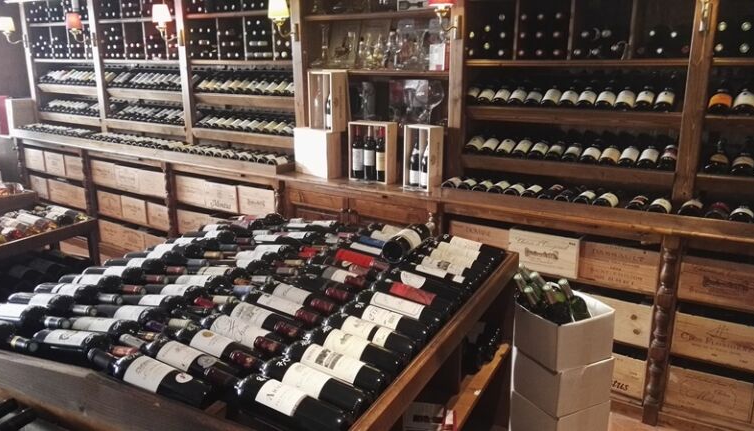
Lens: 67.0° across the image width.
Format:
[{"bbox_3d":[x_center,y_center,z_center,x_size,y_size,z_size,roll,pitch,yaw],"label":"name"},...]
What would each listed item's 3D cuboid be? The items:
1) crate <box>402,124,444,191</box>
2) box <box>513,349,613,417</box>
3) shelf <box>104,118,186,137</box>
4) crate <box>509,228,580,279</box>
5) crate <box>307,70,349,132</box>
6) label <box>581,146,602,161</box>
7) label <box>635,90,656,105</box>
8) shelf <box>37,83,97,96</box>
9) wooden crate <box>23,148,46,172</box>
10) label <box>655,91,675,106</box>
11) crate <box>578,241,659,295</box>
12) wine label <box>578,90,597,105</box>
[{"bbox_3d":[0.261,-0.320,3.171,0.157,0.345,0.158,10,17,33],"label":"crate"},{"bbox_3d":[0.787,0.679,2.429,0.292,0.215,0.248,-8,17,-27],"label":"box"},{"bbox_3d":[-1.775,-0.727,4.628,1.014,0.073,0.250,10,17,32],"label":"shelf"},{"bbox_3d":[0.917,0.136,2.907,0.333,0.190,0.420,10,18,33],"label":"crate"},{"bbox_3d":[-0.295,-0.678,3.400,0.100,0.337,0.220,-13,20,-41],"label":"crate"},{"bbox_3d":[1.028,-0.298,2.731,0.076,0.025,0.080,9,39,30],"label":"label"},{"bbox_3d":[1.230,-0.540,2.610,0.076,0.035,0.095,8,37,29],"label":"label"},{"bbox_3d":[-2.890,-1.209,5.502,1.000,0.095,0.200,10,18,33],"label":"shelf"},{"bbox_3d":[-2.958,-0.553,5.345,0.325,0.186,0.480,10,17,32],"label":"wooden crate"},{"bbox_3d":[1.301,-0.530,2.570,0.076,0.035,0.095,8,37,29],"label":"label"},{"bbox_3d":[1.185,0.176,2.703,0.330,0.182,0.480,8,17,29],"label":"crate"},{"bbox_3d":[0.993,-0.557,2.687,0.075,0.025,0.085,9,41,30],"label":"wine label"}]

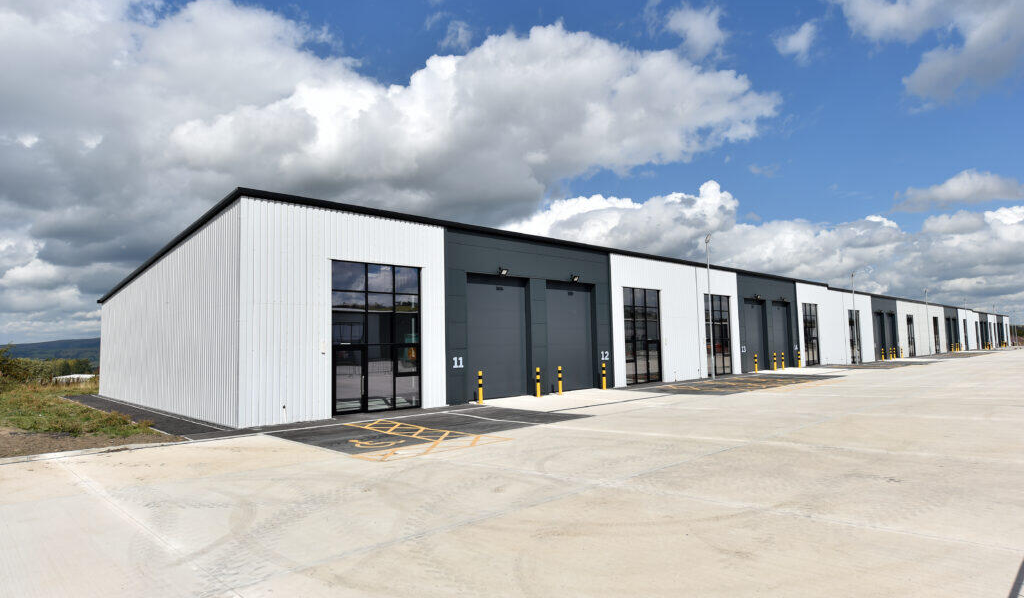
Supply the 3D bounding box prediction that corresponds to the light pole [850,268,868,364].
[{"bbox_3d":[30.183,1.668,52.316,0.400,8.250,0.600,3,-6,-45],"label":"light pole"}]

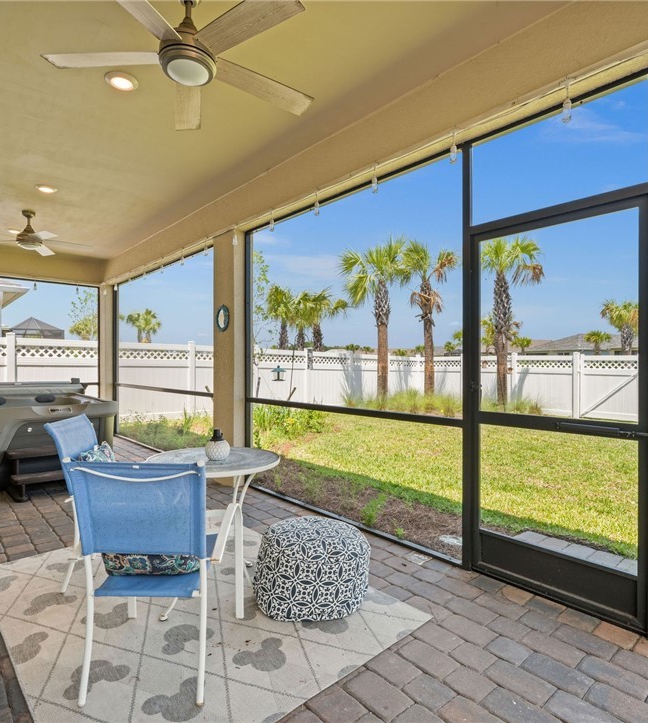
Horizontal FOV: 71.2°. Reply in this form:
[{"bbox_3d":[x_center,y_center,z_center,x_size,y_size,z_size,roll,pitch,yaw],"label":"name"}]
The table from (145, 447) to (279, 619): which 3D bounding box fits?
[{"bbox_3d":[-0.622,0.900,2.510,0.745,0.720,0.745,0,0,0],"label":"table"}]

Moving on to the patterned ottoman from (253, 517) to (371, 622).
[{"bbox_3d":[-0.065,1.080,2.480,0.630,0.360,0.630,0,0,0],"label":"patterned ottoman"}]

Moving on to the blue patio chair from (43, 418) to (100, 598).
[{"bbox_3d":[-1.200,0.800,2.720,0.700,0.920,0.560,0,0,-3],"label":"blue patio chair"}]

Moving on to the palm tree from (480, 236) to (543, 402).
[{"bbox_3d":[5.555,-1.051,13.400,1.800,5.363,1.800,0,0,0],"label":"palm tree"}]

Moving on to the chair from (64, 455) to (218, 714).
[{"bbox_3d":[-0.700,0.827,1.962,0.590,0.930,0.680,0,0,0],"label":"chair"}]

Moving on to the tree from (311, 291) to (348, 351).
[{"bbox_3d":[0.209,-0.833,21.000,1.650,4.926,1.650,0,0,0],"label":"tree"}]

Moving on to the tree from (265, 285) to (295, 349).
[{"bbox_3d":[-2.020,-0.949,21.000,1.500,5.159,1.500,0,0,0],"label":"tree"}]

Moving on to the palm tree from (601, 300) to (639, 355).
[{"bbox_3d":[13.710,-0.544,20.502,2.300,4.623,2.300,0,0,34],"label":"palm tree"}]

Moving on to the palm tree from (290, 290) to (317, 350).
[{"bbox_3d":[-1.379,-1.328,29.005,2.000,6.448,2.000,0,0,-3],"label":"palm tree"}]

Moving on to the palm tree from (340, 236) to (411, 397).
[{"bbox_3d":[1.822,-1.312,15.404,2.500,5.887,2.500,0,0,7],"label":"palm tree"}]

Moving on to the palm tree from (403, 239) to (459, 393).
[{"bbox_3d":[3.579,-1.218,15.200,1.850,5.696,1.850,0,0,0],"label":"palm tree"}]

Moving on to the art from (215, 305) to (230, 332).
[{"bbox_3d":[-1.075,-0.457,4.807,0.040,0.300,0.290,0,0,-41],"label":"art"}]

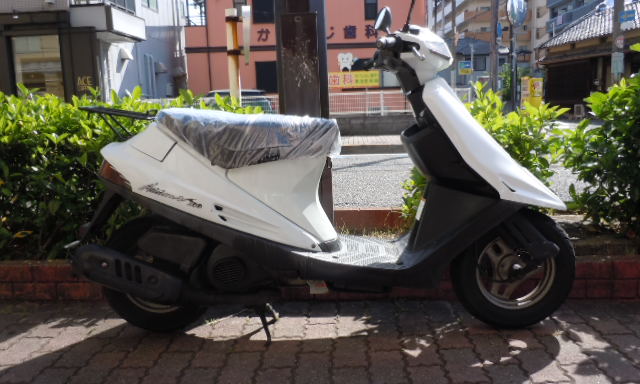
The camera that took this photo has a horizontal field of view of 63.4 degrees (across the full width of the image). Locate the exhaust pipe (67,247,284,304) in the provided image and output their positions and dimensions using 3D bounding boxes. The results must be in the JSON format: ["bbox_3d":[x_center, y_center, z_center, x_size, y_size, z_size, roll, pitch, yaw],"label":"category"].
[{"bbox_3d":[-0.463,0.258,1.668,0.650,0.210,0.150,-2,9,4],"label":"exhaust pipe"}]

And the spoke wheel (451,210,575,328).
[{"bbox_3d":[0.644,0.256,1.732,0.420,0.420,0.095,-2,9,4],"label":"spoke wheel"}]

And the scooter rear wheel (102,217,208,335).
[{"bbox_3d":[-0.566,0.282,1.815,0.420,0.420,0.095,-2,9,4],"label":"scooter rear wheel"}]

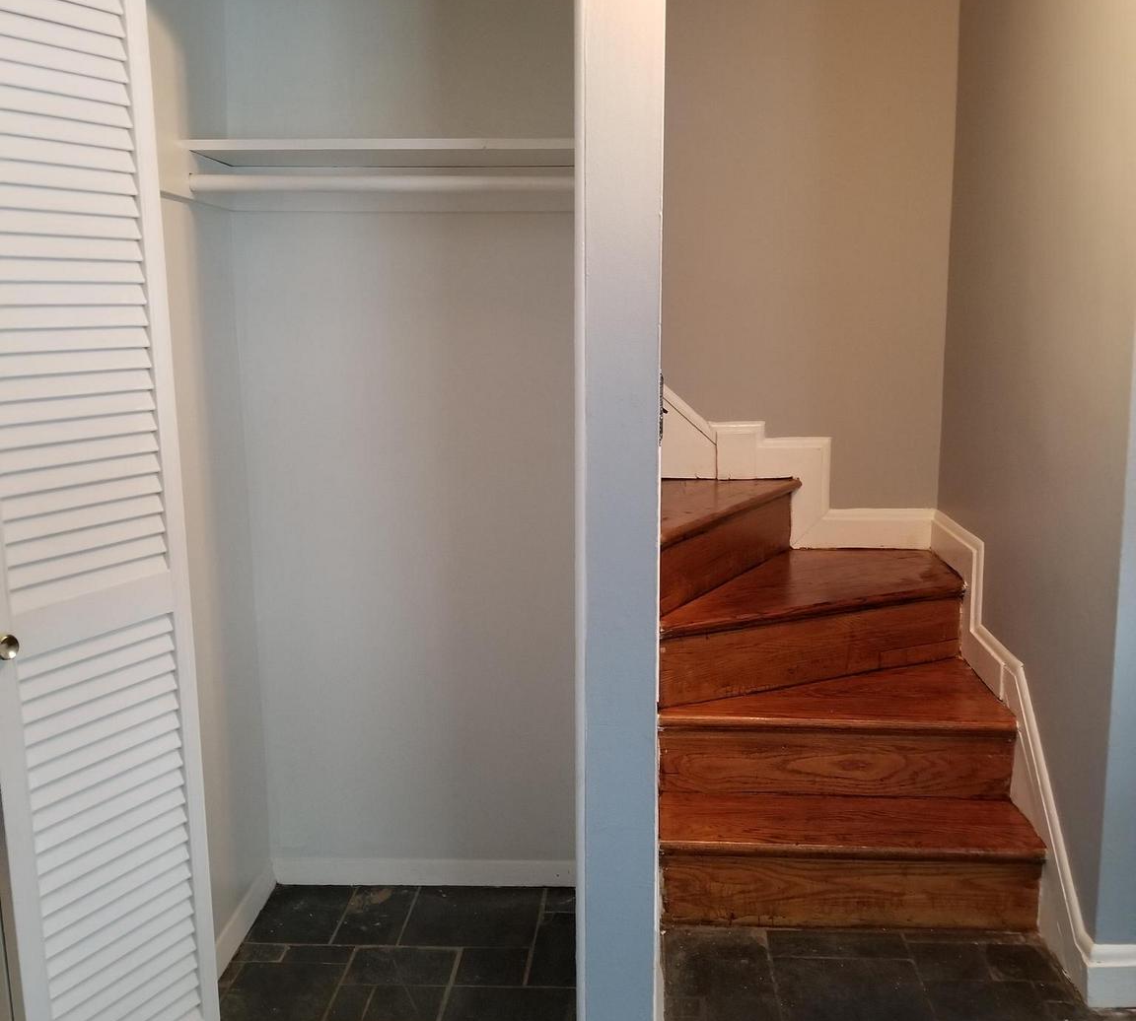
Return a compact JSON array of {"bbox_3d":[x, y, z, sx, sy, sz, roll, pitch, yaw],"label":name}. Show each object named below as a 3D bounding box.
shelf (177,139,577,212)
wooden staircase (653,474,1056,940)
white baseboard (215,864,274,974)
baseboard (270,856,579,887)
[{"bbox_3d":[-0.347,-0.684,2.336,0.777,0.110,0.330,0,9,3],"label":"shelf"},{"bbox_3d":[0.652,0.424,2.965,0.832,0.880,1.052,0,9,3],"label":"wooden staircase"},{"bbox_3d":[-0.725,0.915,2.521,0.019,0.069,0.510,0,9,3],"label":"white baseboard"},{"bbox_3d":[-0.326,0.875,2.756,0.773,0.069,0.015,0,9,3],"label":"baseboard"}]

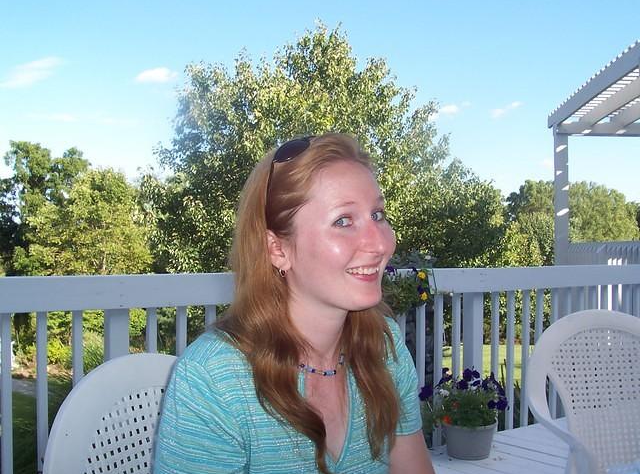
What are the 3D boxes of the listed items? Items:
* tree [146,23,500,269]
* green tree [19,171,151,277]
[{"bbox_3d":[0.068,-1.071,13.200,6.800,6.100,6.000,0,0,0],"label":"tree"},{"bbox_3d":[-5.827,0.435,17.000,3.250,4.220,3.200,0,0,0],"label":"green tree"}]

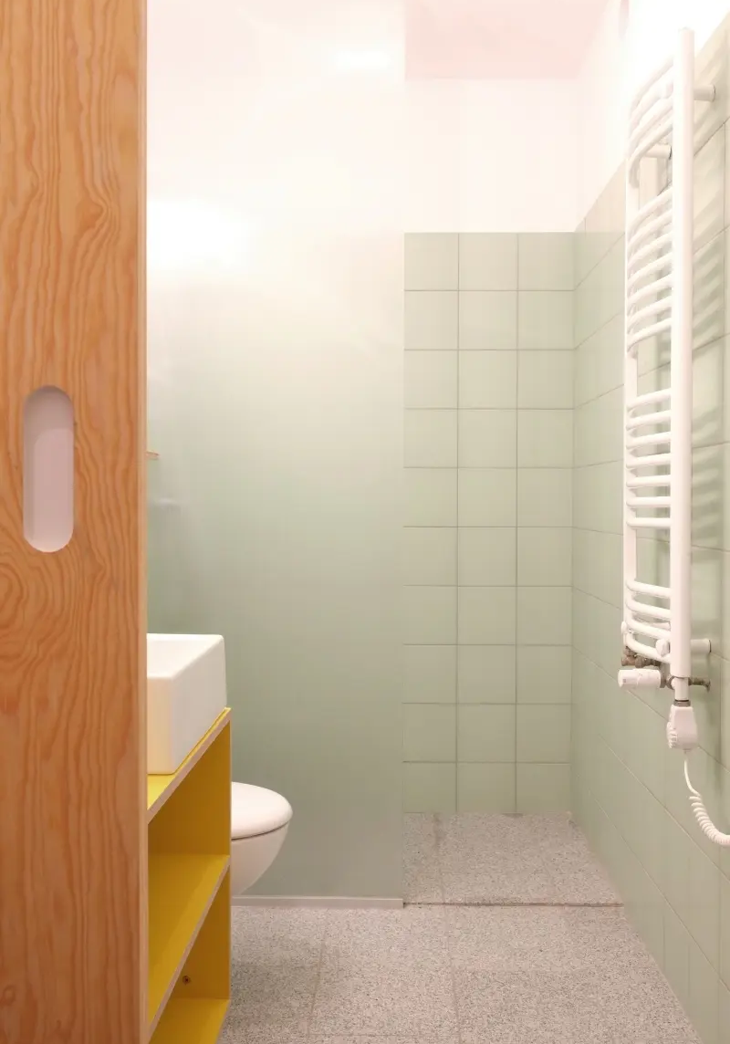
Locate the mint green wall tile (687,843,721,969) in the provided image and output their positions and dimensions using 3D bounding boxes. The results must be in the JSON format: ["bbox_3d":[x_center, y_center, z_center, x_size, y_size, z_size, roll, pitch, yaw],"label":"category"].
[{"bbox_3d":[0.678,0.755,1.993,0.009,0.199,0.194,0,1,1],"label":"mint green wall tile"}]

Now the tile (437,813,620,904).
[{"bbox_3d":[0.454,1.010,3.037,0.470,0.018,0.775,0,1,1],"label":"tile"}]

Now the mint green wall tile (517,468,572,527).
[{"bbox_3d":[0.609,-0.082,3.400,0.187,0.198,0.009,0,1,1],"label":"mint green wall tile"}]

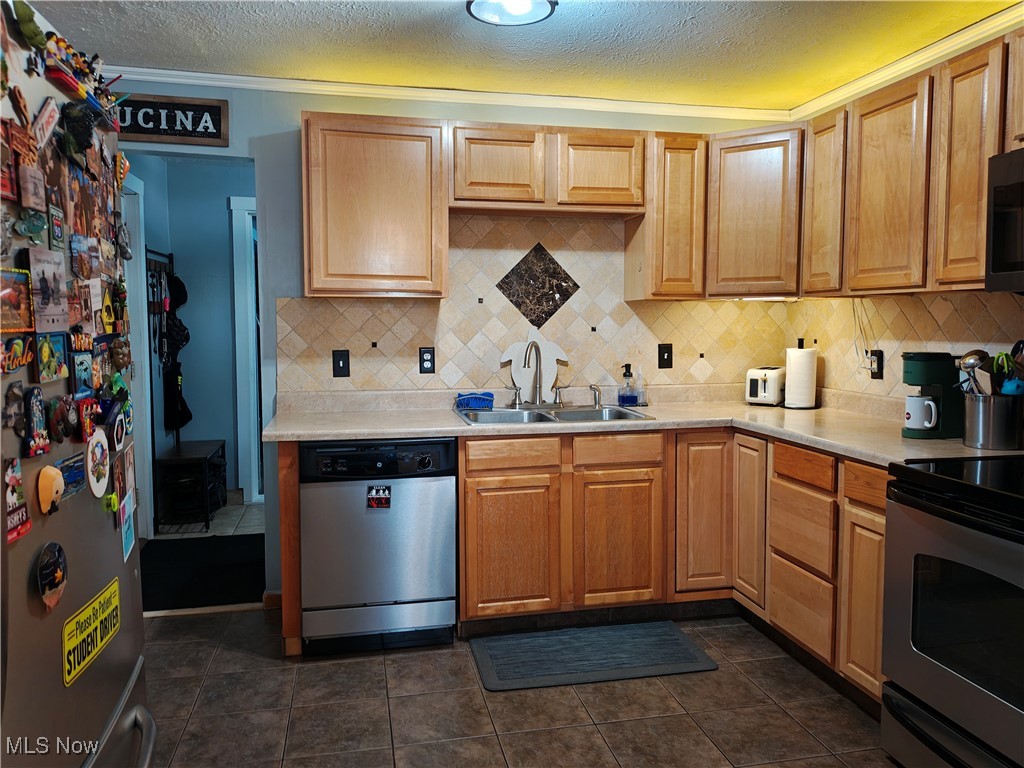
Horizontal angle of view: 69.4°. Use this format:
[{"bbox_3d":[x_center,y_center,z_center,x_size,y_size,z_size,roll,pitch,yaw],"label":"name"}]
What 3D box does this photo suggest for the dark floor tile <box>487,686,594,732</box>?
[{"bbox_3d":[0.081,1.119,2.566,0.326,0.010,0.315,-1,5,-12],"label":"dark floor tile"}]

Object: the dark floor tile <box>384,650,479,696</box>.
[{"bbox_3d":[-0.308,1.098,2.802,0.330,0.010,0.317,-1,5,-12],"label":"dark floor tile"}]

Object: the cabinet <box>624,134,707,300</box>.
[{"bbox_3d":[0.735,-0.782,3.565,0.310,0.763,0.326,-1,4,-12],"label":"cabinet"}]

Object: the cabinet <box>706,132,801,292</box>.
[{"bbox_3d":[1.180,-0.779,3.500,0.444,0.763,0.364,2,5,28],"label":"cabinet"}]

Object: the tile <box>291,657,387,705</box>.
[{"bbox_3d":[-0.634,1.111,2.759,0.330,0.010,0.330,-1,4,-12],"label":"tile"}]

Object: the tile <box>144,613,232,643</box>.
[{"bbox_3d":[-1.413,1.065,3.220,0.326,0.010,0.315,-1,5,-12],"label":"tile"}]

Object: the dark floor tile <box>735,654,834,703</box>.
[{"bbox_3d":[1.011,1.105,2.768,0.252,0.010,0.317,-1,5,-12],"label":"dark floor tile"}]

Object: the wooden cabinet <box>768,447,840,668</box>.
[{"bbox_3d":[1.371,0.604,2.805,0.627,0.778,0.445,-1,4,-12],"label":"wooden cabinet"}]

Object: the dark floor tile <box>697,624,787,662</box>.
[{"bbox_3d":[0.961,1.084,3.097,0.290,0.010,0.330,-1,4,-12],"label":"dark floor tile"}]

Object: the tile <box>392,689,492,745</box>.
[{"bbox_3d":[-0.242,1.128,2.505,0.330,0.010,0.330,-1,4,-12],"label":"tile"}]

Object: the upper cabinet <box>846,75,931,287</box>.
[{"bbox_3d":[1.522,-0.715,2.754,0.325,0.760,0.463,-1,5,-12],"label":"upper cabinet"}]

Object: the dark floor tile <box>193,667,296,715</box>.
[{"bbox_3d":[-0.955,1.109,2.668,0.326,0.010,0.315,-1,5,-12],"label":"dark floor tile"}]

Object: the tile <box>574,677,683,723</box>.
[{"bbox_3d":[0.403,1.117,2.642,0.330,0.010,0.330,-1,4,-12],"label":"tile"}]

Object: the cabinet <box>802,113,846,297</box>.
[{"bbox_3d":[1.458,-0.755,3.151,0.326,0.763,0.280,-1,4,-12],"label":"cabinet"}]

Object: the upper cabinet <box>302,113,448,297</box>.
[{"bbox_3d":[-0.608,-0.769,3.317,0.609,0.762,0.330,-1,5,-12],"label":"upper cabinet"}]

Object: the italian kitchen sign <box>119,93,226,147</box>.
[{"bbox_3d":[-1.541,-1.147,3.209,0.587,0.202,0.020,-1,4,-12],"label":"italian kitchen sign"}]

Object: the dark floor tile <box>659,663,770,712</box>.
[{"bbox_3d":[0.727,1.108,2.706,0.326,0.010,0.315,-1,5,-12],"label":"dark floor tile"}]

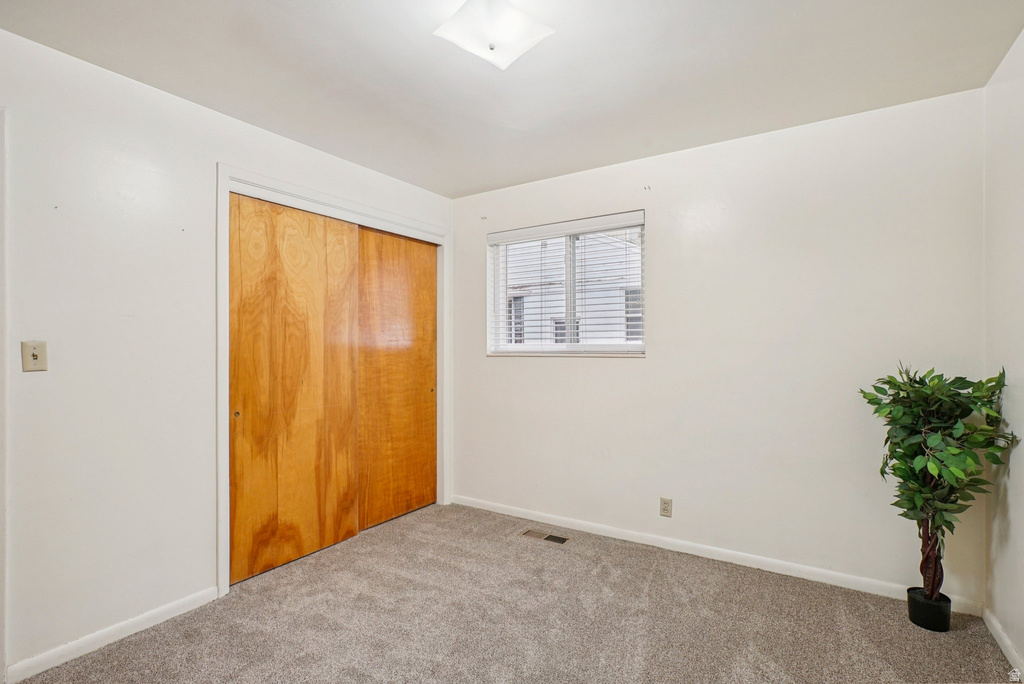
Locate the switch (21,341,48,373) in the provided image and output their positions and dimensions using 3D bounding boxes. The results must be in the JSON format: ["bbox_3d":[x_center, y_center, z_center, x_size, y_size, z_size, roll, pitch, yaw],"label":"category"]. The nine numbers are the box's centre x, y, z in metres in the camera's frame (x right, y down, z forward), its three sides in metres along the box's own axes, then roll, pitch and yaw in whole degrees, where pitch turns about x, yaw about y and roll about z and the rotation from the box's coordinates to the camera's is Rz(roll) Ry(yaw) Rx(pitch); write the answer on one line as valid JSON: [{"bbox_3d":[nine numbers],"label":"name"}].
[{"bbox_3d":[-1.822,0.056,1.741,0.016,0.115,0.071,0,0,34],"label":"switch"}]

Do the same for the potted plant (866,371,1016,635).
[{"bbox_3d":[1.875,0.690,2.042,0.480,1.160,0.450,0,0,32],"label":"potted plant"}]

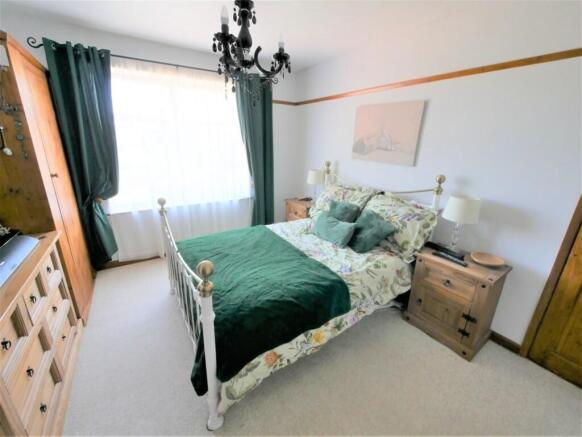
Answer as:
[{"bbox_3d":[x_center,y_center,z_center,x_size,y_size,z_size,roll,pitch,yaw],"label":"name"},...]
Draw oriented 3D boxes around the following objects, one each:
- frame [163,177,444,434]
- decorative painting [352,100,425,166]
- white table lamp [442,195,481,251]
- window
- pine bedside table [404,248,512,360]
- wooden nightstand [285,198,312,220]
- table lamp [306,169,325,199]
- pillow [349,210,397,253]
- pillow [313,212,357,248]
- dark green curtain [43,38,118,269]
[{"bbox_3d":[0.031,0.189,2.172,2.060,1.245,1.470,-10,21,-33],"label":"frame"},{"bbox_3d":[0.940,-0.859,2.404,0.035,0.570,0.750,-10,21,-33],"label":"decorative painting"},{"bbox_3d":[1.341,0.062,1.842,0.240,0.470,0.240,-10,21,-33],"label":"white table lamp"},{"bbox_3d":[-1.293,-0.905,2.853,1.810,1.530,0.100,-10,21,-33],"label":"window"},{"bbox_3d":[1.305,0.623,1.907,0.400,0.640,0.530,-10,21,-33],"label":"pine bedside table"},{"bbox_3d":[0.212,0.084,3.502,0.390,0.640,0.530,-10,21,-33],"label":"wooden nightstand"},{"bbox_3d":[0.344,-0.417,3.255,0.240,0.470,0.240,1,18,0],"label":"table lamp"},{"bbox_3d":[0.696,0.139,2.105,0.380,0.130,0.380,-41,35,-3],"label":"pillow"},{"bbox_3d":[0.408,0.093,2.272,0.130,0.340,0.420,44,-11,-37],"label":"pillow"},{"bbox_3d":[-1.935,-0.501,2.424,0.480,2.190,0.150,-10,21,-33],"label":"dark green curtain"}]

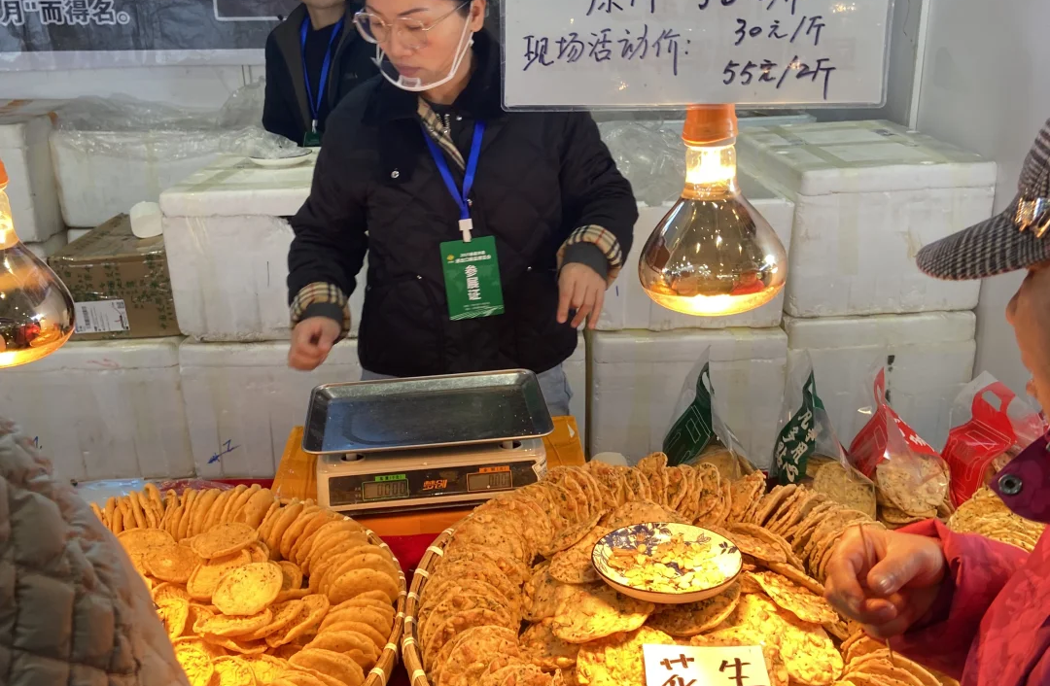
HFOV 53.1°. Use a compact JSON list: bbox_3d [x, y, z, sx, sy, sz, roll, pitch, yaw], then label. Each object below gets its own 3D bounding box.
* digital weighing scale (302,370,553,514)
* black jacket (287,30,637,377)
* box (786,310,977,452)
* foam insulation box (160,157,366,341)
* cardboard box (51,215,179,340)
[{"bbox_3d":[-0.142,0.136,1.522,0.335,0.108,0.250,-4,20,-9],"label":"digital weighing scale"},{"bbox_3d":[-0.089,-0.212,1.653,0.540,0.560,0.340,-1,20,2],"label":"black jacket"},{"bbox_3d":[0.840,-0.012,2.850,0.460,0.345,0.620,-2,20,-3],"label":"box"},{"bbox_3d":[-0.574,-0.268,2.617,0.450,0.350,0.570,-2,20,-2],"label":"foam insulation box"},{"bbox_3d":[-0.934,-0.171,2.606,0.265,0.195,0.440,-2,20,-2],"label":"cardboard box"}]

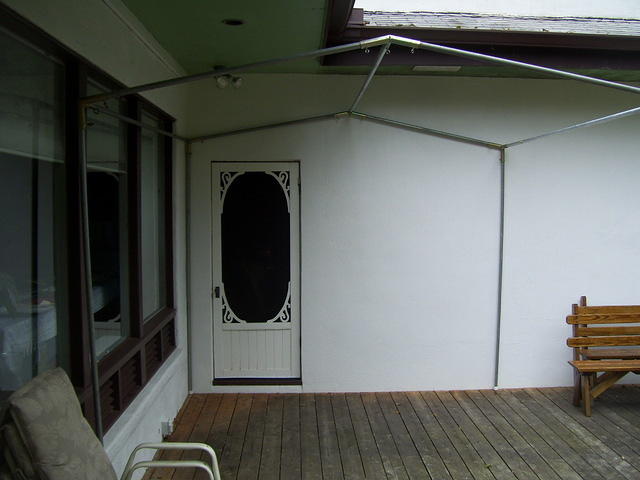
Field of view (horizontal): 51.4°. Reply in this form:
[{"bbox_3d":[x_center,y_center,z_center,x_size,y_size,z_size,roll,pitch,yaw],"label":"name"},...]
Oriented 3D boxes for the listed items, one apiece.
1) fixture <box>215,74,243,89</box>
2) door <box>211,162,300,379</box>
[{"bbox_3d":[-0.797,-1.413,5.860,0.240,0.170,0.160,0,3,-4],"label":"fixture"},{"bbox_3d":[-0.593,0.288,6.250,0.820,2.035,0.050,0,3,-4],"label":"door"}]

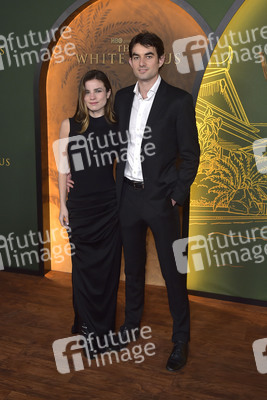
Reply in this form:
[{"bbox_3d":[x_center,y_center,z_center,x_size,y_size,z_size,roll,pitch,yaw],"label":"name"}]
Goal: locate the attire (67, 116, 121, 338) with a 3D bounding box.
[{"bbox_3d":[-0.220,0.194,2.126,0.370,1.350,0.290,-1,10,-5],"label":"attire"}]

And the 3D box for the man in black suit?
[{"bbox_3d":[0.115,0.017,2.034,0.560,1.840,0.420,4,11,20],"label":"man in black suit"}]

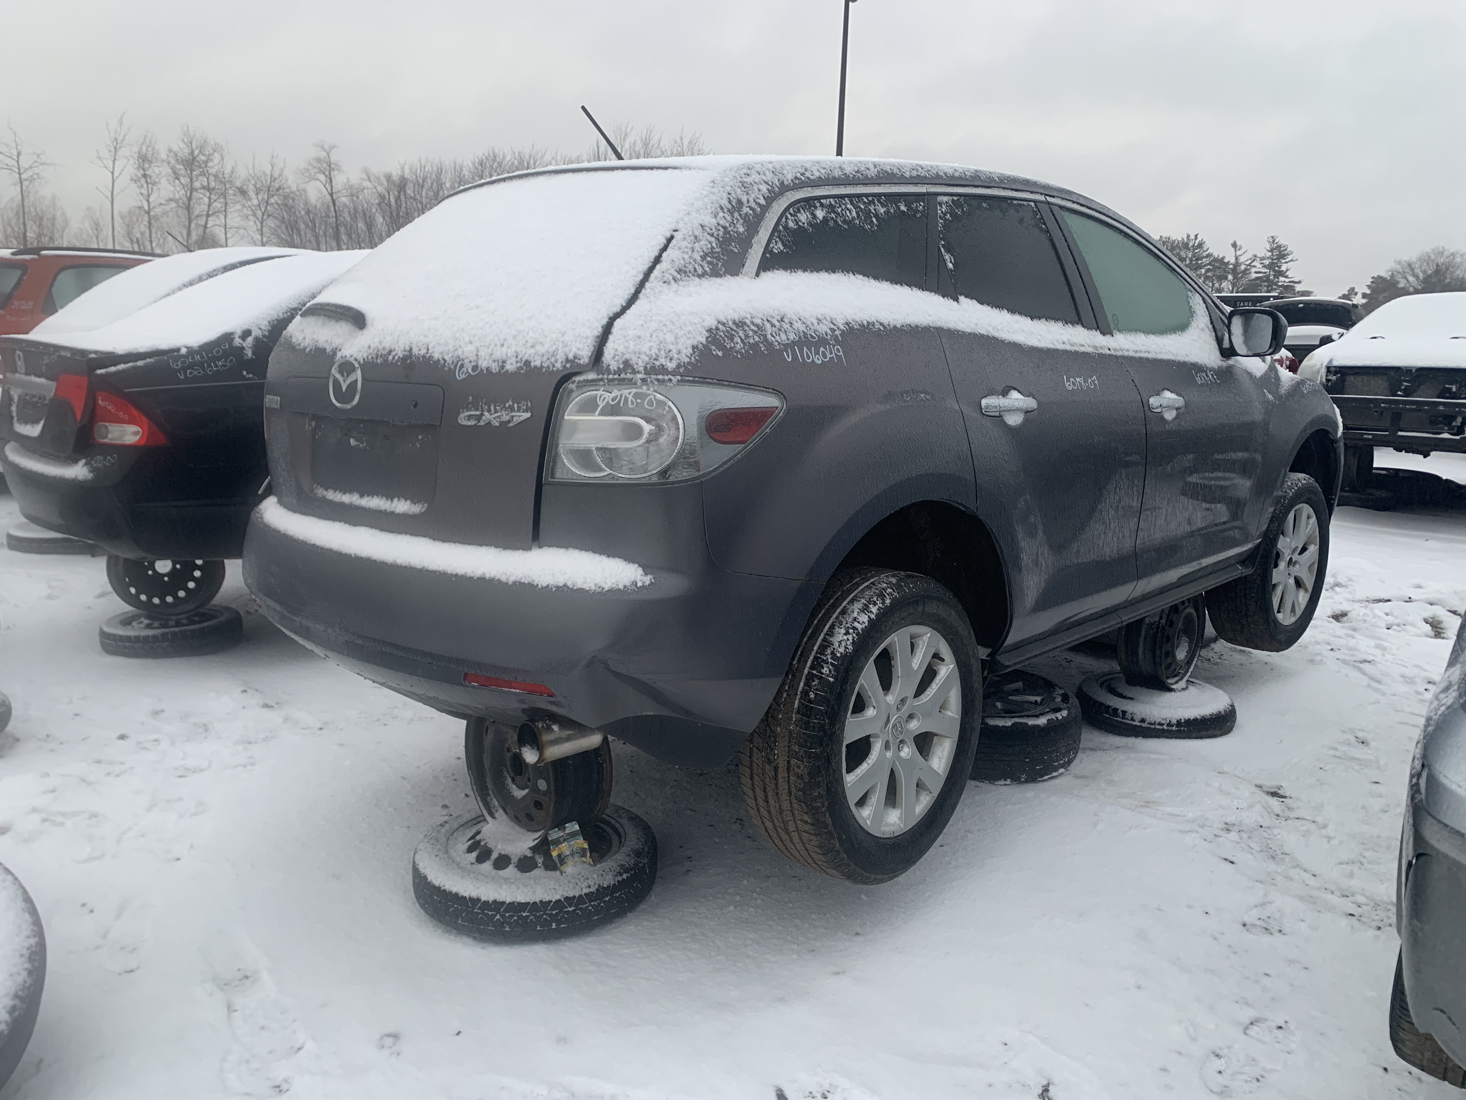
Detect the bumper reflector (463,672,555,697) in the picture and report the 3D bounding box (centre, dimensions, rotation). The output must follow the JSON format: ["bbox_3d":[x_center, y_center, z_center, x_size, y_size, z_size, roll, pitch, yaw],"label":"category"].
[{"bbox_3d":[-0.437,0.263,2.149,0.190,0.030,0.040,4,11,22],"label":"bumper reflector"}]

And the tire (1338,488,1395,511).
[{"bbox_3d":[5.762,-0.447,10.100,0.620,0.160,0.620,8,13,30],"label":"tire"}]

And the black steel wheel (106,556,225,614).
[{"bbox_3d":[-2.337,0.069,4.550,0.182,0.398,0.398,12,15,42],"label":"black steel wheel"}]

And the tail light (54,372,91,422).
[{"bbox_3d":[-2.763,-0.639,4.592,0.160,0.190,0.075,5,9,25],"label":"tail light"}]

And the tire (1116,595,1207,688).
[{"bbox_3d":[1.763,0.345,4.530,0.180,0.450,0.450,9,11,42],"label":"tire"}]

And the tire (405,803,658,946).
[{"bbox_3d":[-0.517,0.825,2.915,0.630,0.150,0.630,0,11,-6],"label":"tire"}]

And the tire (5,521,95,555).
[{"bbox_3d":[-5.100,-0.082,8.300,0.625,0.180,0.625,9,11,43],"label":"tire"}]

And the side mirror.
[{"bbox_3d":[1.762,-0.728,3.705,0.190,0.170,0.125,10,14,43],"label":"side mirror"}]

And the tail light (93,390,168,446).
[{"bbox_3d":[-2.498,-0.550,4.536,0.280,0.215,0.210,6,9,31],"label":"tail light"}]

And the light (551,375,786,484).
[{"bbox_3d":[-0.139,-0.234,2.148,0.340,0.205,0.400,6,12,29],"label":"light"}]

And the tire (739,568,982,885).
[{"bbox_3d":[0.333,0.412,2.635,0.238,0.737,0.737,10,14,43],"label":"tire"}]

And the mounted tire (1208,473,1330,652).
[{"bbox_3d":[2.225,0.047,4.545,0.735,0.735,0.240,-7,12,-44],"label":"mounted tire"}]

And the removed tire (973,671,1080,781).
[{"bbox_3d":[0.870,0.594,3.850,0.660,0.230,0.660,4,12,11],"label":"removed tire"}]

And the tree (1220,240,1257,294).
[{"bbox_3d":[34.285,-14.886,75.879,3.000,12.560,3.000,5,9,23],"label":"tree"}]

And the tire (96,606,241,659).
[{"bbox_3d":[-2.760,0.400,5.430,0.625,0.180,0.625,9,11,43],"label":"tire"}]

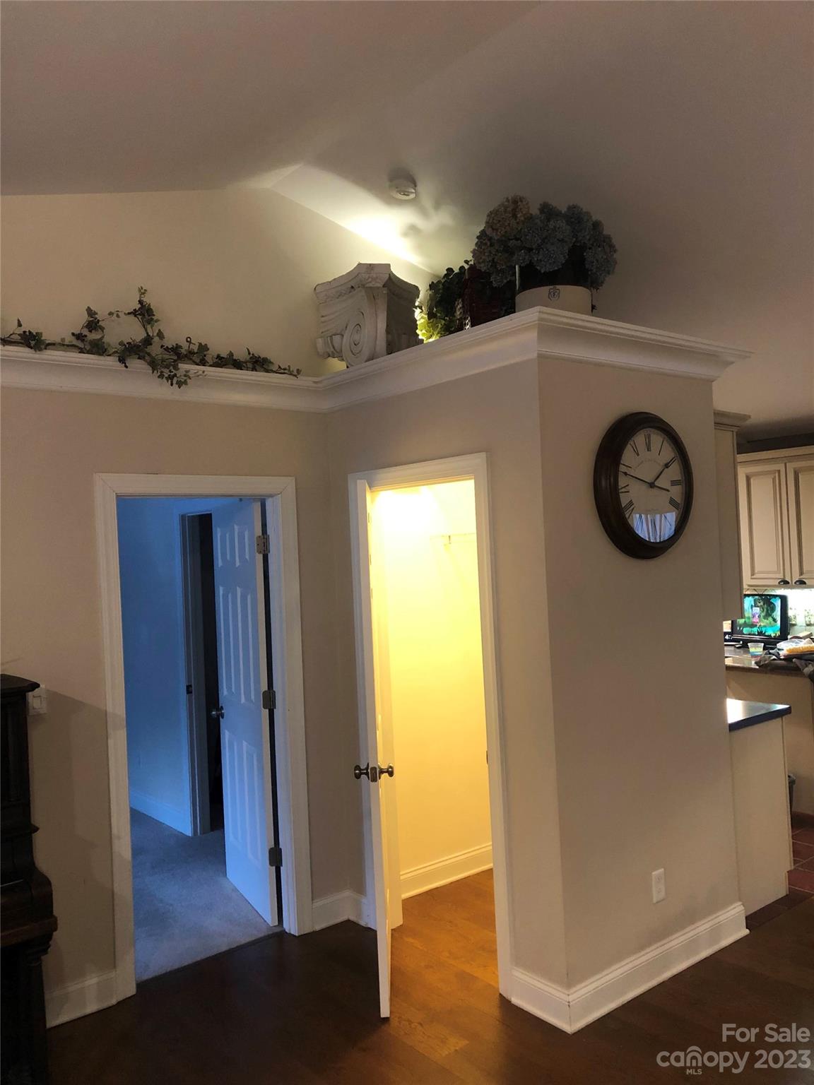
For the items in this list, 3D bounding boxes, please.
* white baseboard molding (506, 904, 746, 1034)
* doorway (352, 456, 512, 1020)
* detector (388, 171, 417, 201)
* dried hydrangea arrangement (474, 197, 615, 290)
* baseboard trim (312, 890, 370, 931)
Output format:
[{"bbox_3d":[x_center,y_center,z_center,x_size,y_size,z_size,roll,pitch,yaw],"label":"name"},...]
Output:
[{"bbox_3d":[0.950,1.687,3.648,1.189,0.136,0.313,-2,-1,-39],"label":"white baseboard molding"},{"bbox_3d":[-0.057,0.735,3.668,0.575,2.127,0.936,-2,-1,-39],"label":"doorway"},{"bbox_3d":[-0.020,-1.568,3.911,0.130,0.045,0.130,8,-9,1],"label":"detector"},{"bbox_3d":[0.538,-1.172,3.438,0.570,0.370,0.470,-3,0,10],"label":"dried hydrangea arrangement"},{"bbox_3d":[-0.316,1.746,4.120,0.225,0.136,0.166,-2,-1,-39],"label":"baseboard trim"}]

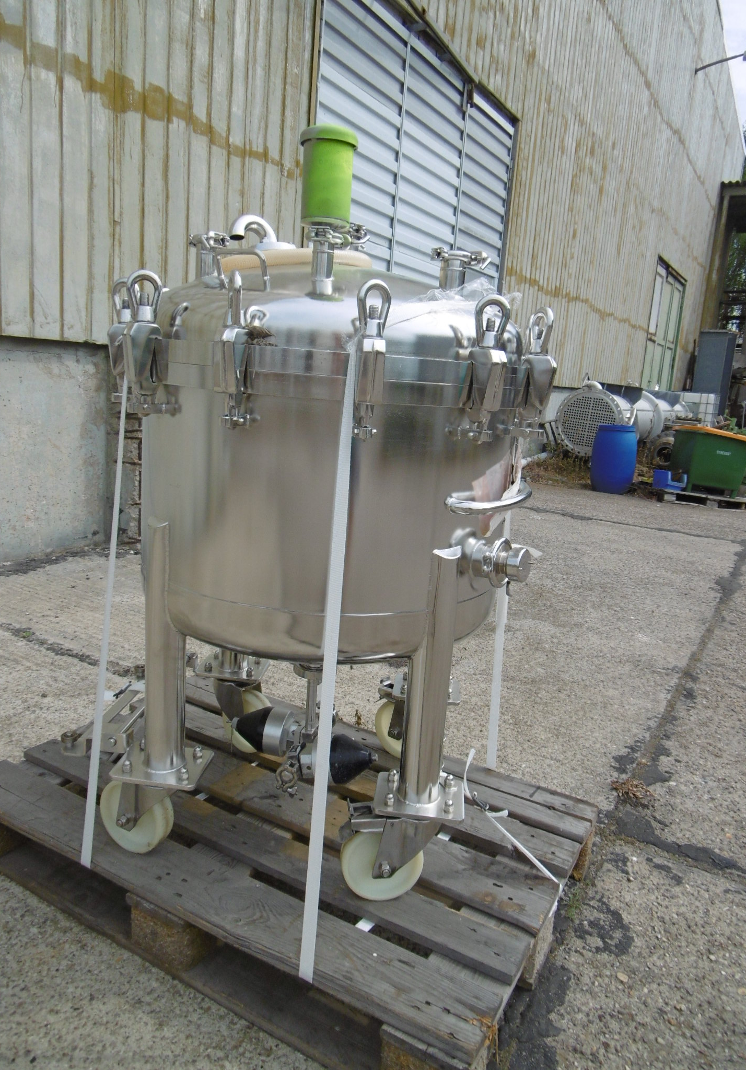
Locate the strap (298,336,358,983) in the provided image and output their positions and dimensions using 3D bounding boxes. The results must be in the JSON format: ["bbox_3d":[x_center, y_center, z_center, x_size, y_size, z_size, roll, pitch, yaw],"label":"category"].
[{"bbox_3d":[-0.069,0.214,1.130,0.021,1.009,0.012,5,6,7],"label":"strap"}]

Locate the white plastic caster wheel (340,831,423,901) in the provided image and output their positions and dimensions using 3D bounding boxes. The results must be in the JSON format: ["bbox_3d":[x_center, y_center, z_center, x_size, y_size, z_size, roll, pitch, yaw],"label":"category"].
[{"bbox_3d":[0.017,0.585,1.341,0.148,0.148,0.044,3,11,-7],"label":"white plastic caster wheel"}]

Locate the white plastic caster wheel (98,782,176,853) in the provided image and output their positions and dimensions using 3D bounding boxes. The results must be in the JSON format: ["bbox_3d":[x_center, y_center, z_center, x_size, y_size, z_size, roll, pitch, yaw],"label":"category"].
[{"bbox_3d":[-0.455,0.533,1.426,0.148,0.148,0.044,9,12,22],"label":"white plastic caster wheel"}]

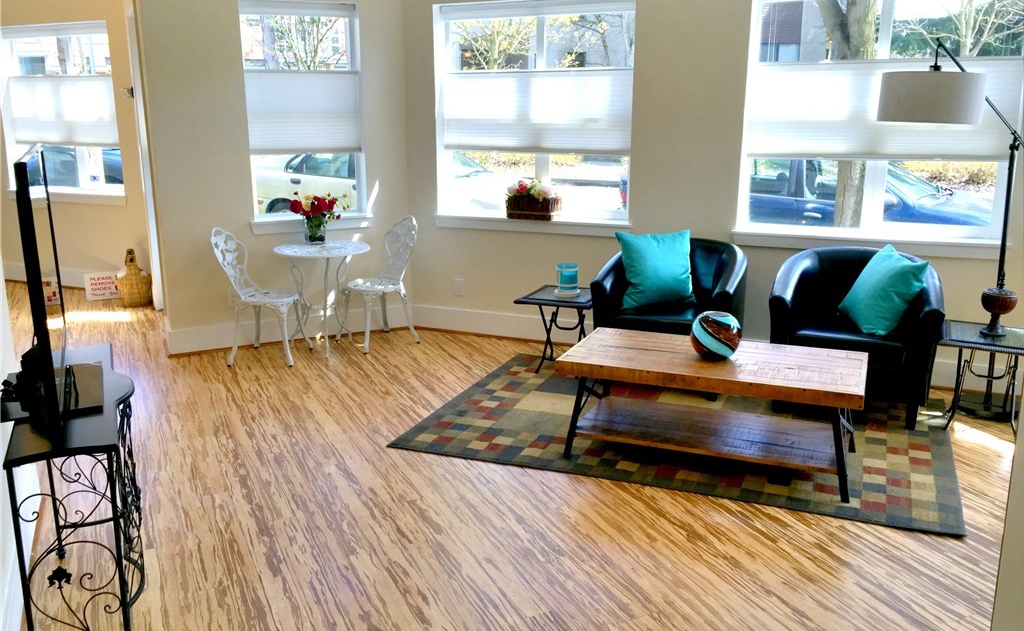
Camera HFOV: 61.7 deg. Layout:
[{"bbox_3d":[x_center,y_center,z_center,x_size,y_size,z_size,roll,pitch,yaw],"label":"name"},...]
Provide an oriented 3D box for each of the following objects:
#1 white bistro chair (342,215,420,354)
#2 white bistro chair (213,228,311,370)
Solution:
[{"bbox_3d":[-0.863,-0.229,5.675,0.510,0.820,0.410,-12,18,-39],"label":"white bistro chair"},{"bbox_3d":[-1.562,-0.139,5.320,0.510,0.820,0.410,1,14,5],"label":"white bistro chair"}]

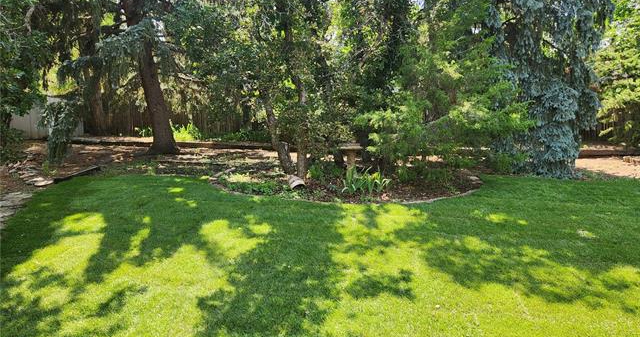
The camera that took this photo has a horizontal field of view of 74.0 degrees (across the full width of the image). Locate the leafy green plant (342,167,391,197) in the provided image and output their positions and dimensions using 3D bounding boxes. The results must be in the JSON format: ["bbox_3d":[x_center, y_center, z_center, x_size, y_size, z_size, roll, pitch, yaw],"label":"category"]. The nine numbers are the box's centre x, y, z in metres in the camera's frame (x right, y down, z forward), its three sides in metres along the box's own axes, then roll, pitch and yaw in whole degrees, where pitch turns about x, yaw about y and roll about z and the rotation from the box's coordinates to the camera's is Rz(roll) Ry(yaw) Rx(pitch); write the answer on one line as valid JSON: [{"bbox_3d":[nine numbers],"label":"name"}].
[{"bbox_3d":[0.886,0.265,8.100,0.900,0.500,0.600,0,8,0],"label":"leafy green plant"}]

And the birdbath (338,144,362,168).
[{"bbox_3d":[0.630,-0.130,8.800,0.500,0.720,0.500,0,9,0],"label":"birdbath"}]

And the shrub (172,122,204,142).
[{"bbox_3d":[-4.980,-1.380,15.900,1.200,0.760,0.950,0,9,0],"label":"shrub"}]

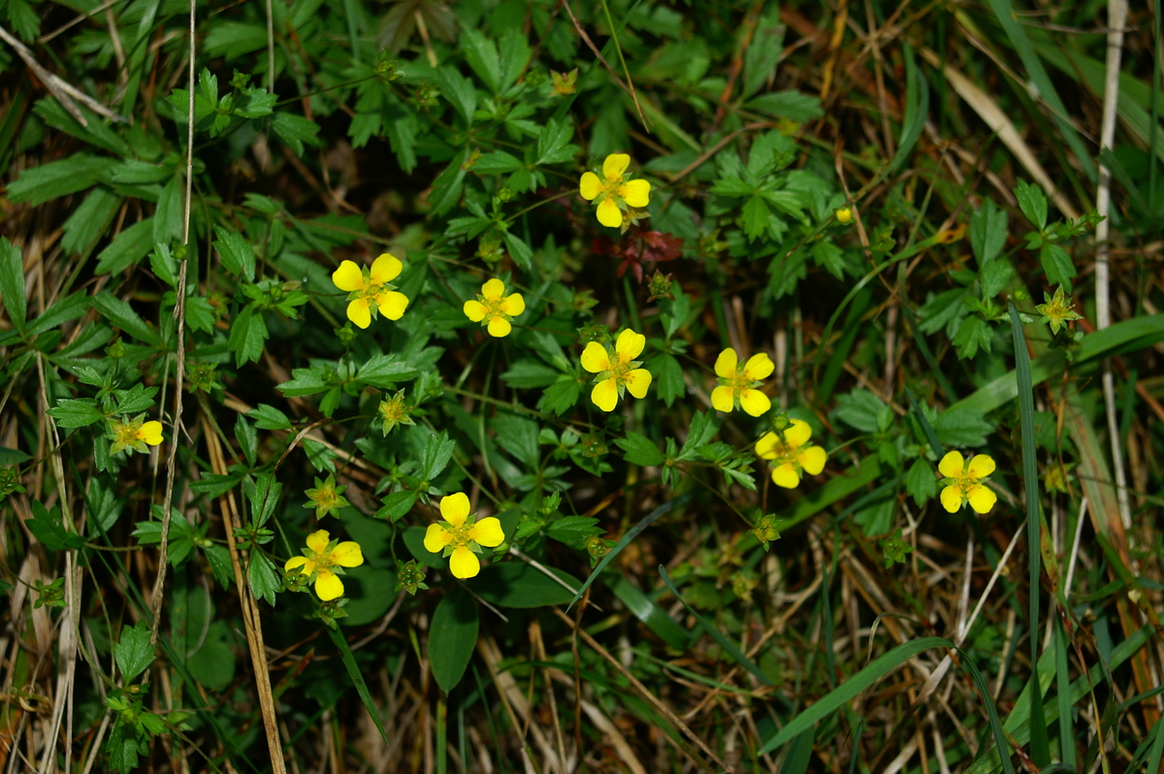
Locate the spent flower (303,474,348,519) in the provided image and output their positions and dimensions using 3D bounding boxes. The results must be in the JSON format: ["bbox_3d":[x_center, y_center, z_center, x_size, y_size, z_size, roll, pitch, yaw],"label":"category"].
[{"bbox_3d":[-0.033,0.014,0.506,0.006,0.003,0.006,0,75,0],"label":"spent flower"}]

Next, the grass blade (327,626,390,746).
[{"bbox_3d":[-0.033,0.044,0.577,0.002,0.003,0.021,-27,72,-10],"label":"grass blade"}]

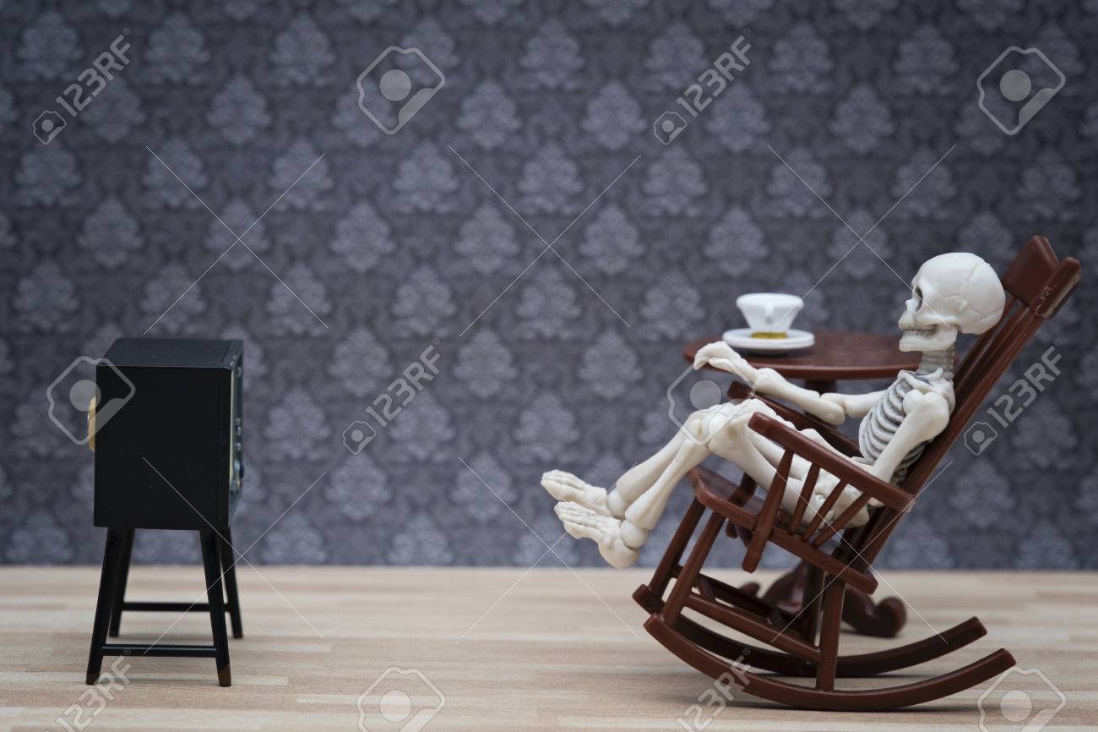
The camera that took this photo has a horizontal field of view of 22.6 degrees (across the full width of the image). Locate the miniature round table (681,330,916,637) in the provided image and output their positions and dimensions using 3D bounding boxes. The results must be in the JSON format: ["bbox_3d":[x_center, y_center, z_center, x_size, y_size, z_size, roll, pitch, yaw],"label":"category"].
[{"bbox_3d":[0.043,0.021,0.443,0.044,0.047,0.044,1,8,0],"label":"miniature round table"}]

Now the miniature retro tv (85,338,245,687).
[{"bbox_3d":[-0.059,0.022,0.417,0.023,0.047,0.032,1,8,-3],"label":"miniature retro tv"}]

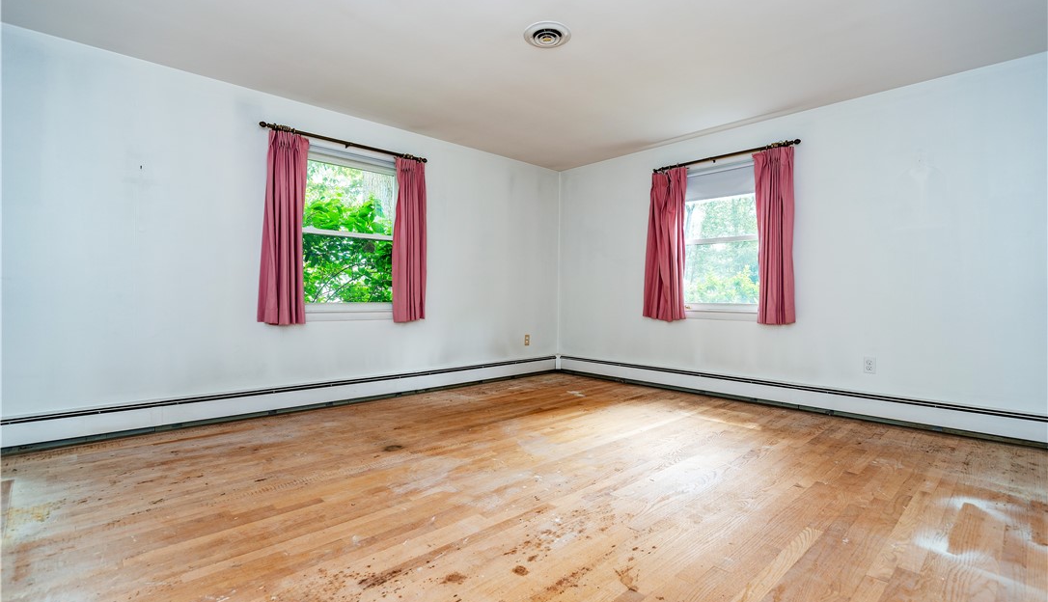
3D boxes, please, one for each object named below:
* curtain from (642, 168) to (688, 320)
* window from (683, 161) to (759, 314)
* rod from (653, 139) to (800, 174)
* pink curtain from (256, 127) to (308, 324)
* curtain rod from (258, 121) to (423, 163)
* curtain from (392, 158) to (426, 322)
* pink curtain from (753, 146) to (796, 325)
[{"bbox_3d":[1.341,-0.522,4.391,0.119,1.379,0.408,0,1,-44],"label":"curtain"},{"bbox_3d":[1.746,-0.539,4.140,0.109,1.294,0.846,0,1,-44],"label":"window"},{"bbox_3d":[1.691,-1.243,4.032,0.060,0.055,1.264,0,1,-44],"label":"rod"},{"bbox_3d":[-1.744,-0.526,3.411,0.328,1.384,0.119,0,1,-42],"label":"pink curtain"},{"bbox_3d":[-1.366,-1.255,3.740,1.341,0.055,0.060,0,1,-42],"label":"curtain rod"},{"bbox_3d":[-0.995,-0.526,4.086,0.304,1.394,0.119,0,1,-42],"label":"curtain"},{"bbox_3d":[1.998,-0.513,3.718,0.119,1.384,0.319,0,1,-44],"label":"pink curtain"}]

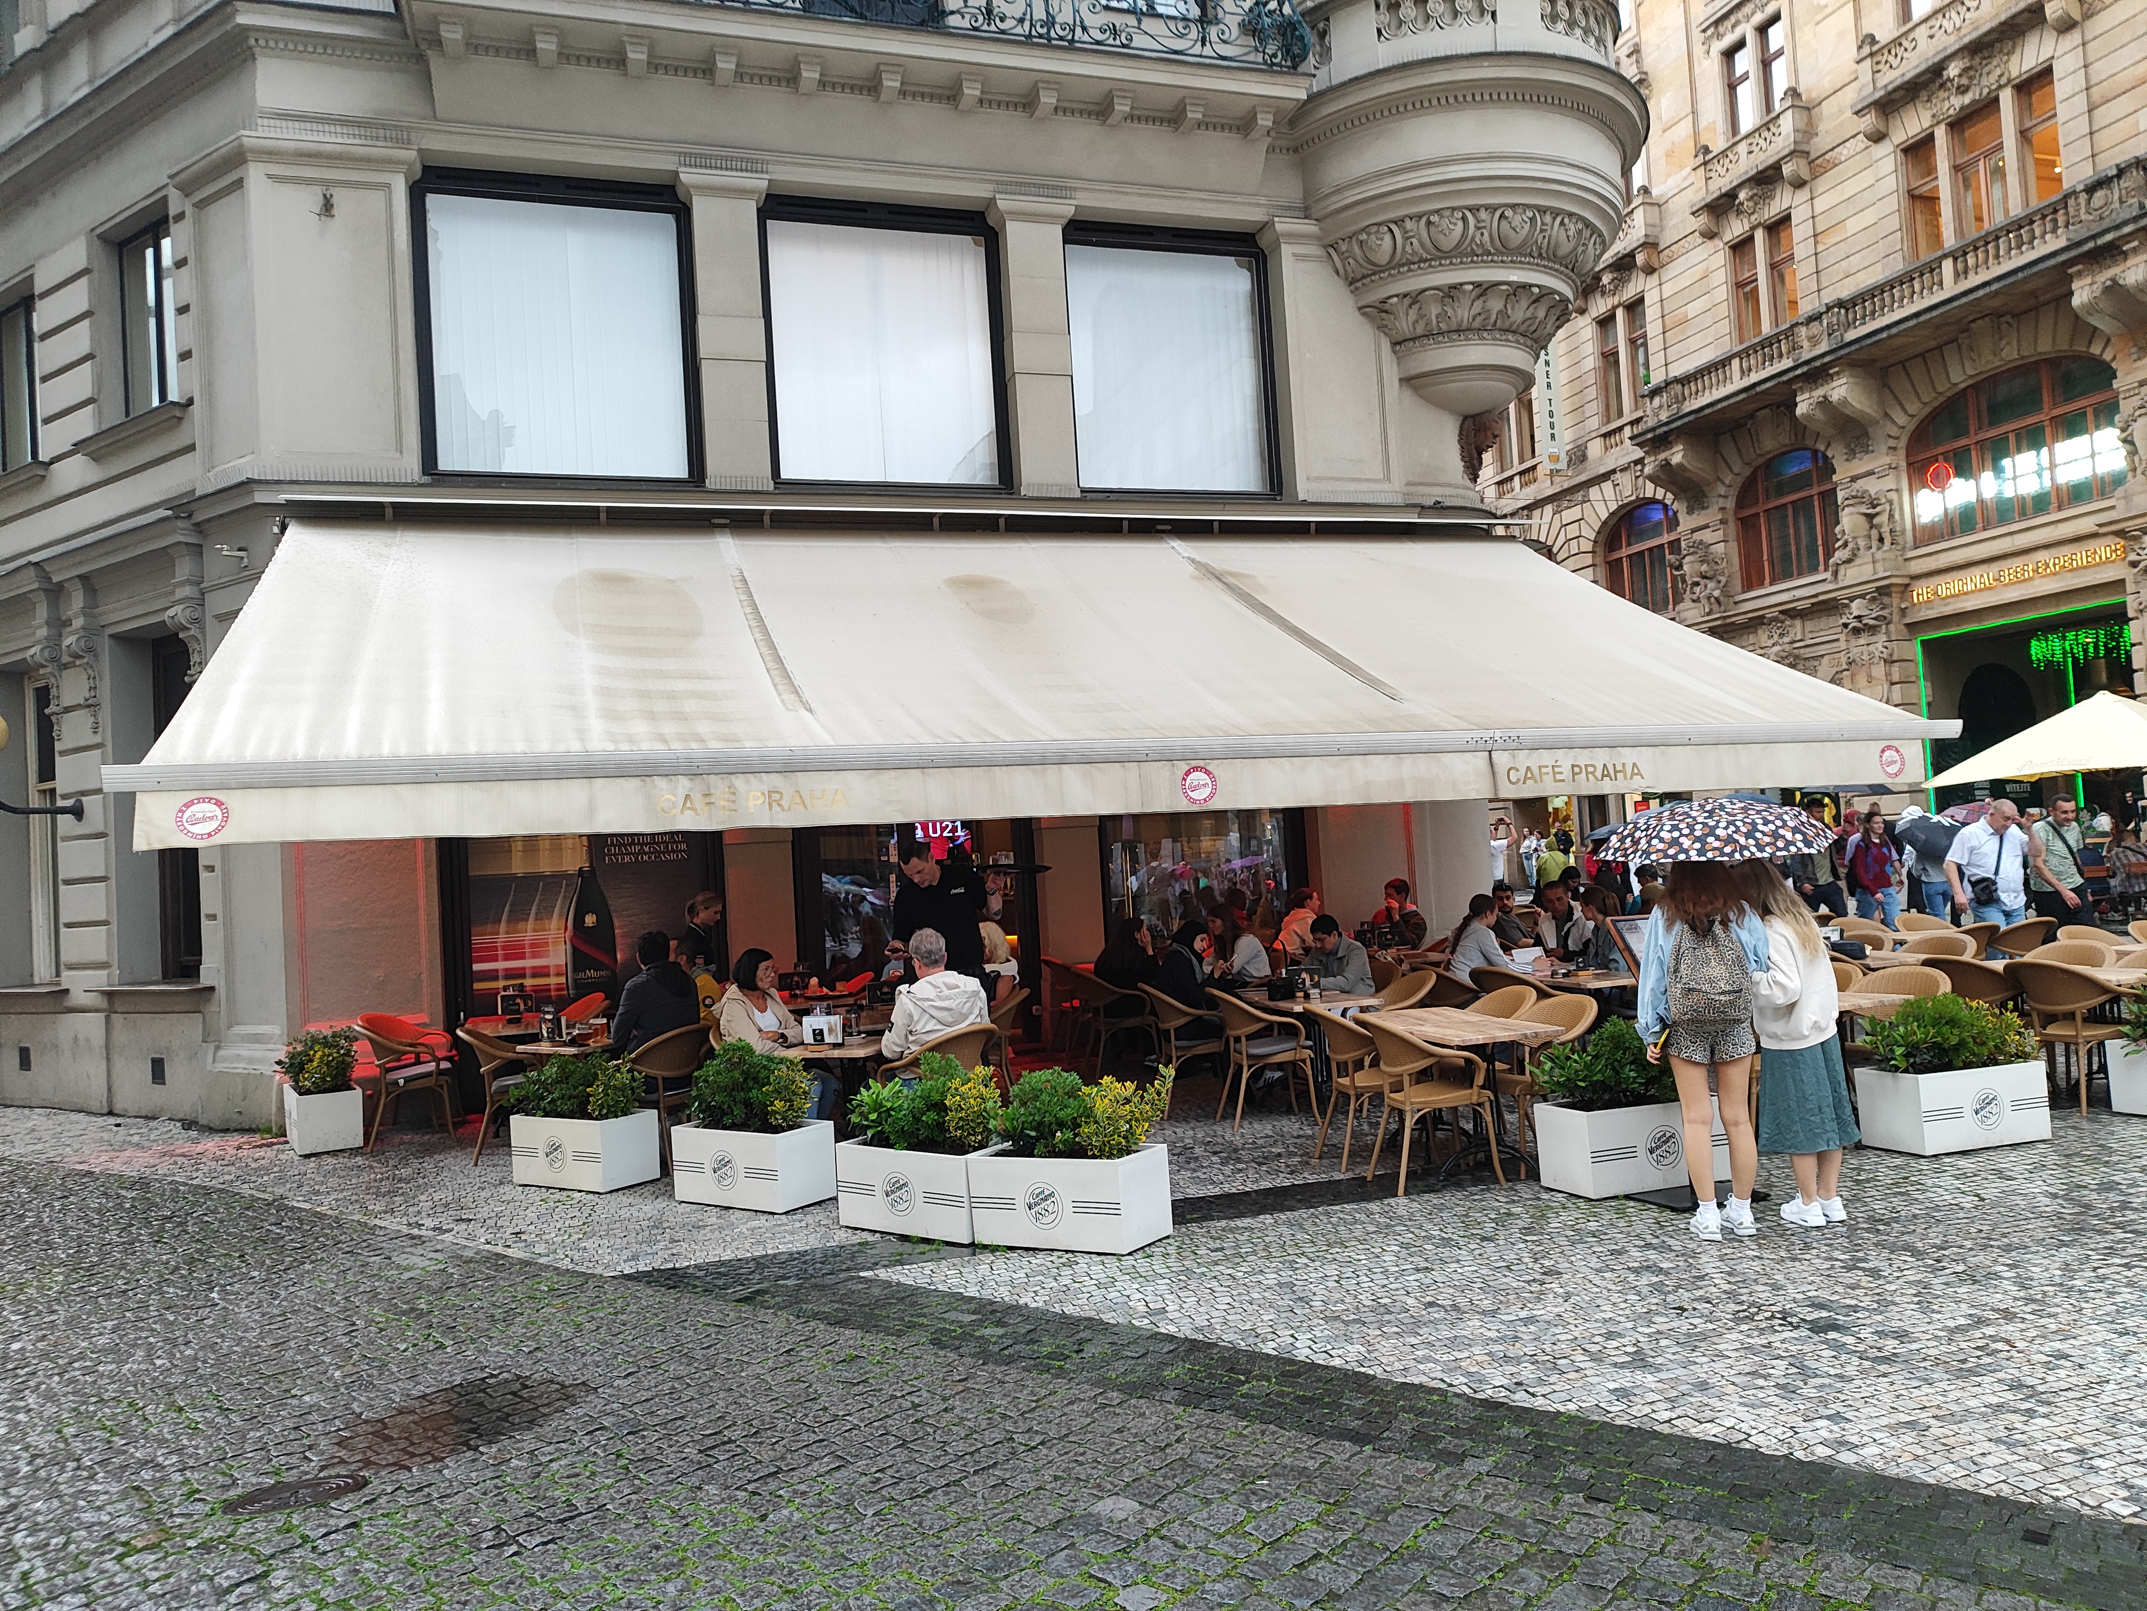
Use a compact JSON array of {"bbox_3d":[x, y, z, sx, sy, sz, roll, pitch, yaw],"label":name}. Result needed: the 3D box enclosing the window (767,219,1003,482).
[{"bbox_3d":[-1.576,-3.742,12.425,1.959,2.293,0.121,-3,-2,-18],"label":"window"}]

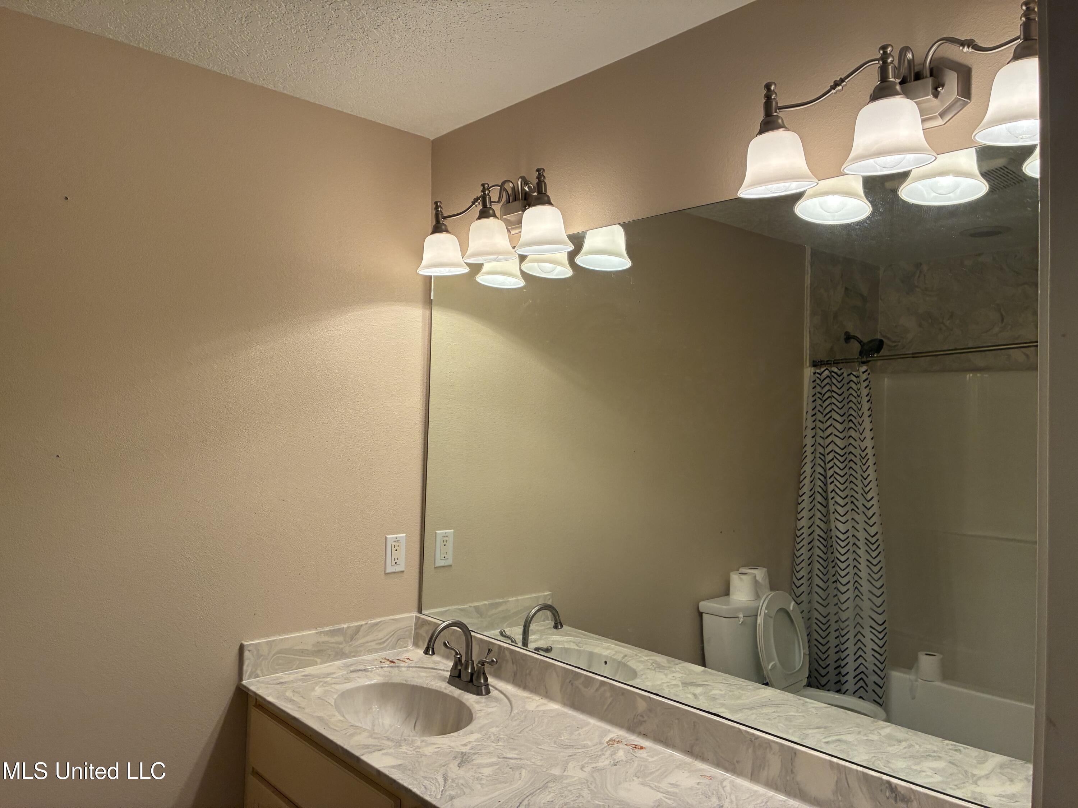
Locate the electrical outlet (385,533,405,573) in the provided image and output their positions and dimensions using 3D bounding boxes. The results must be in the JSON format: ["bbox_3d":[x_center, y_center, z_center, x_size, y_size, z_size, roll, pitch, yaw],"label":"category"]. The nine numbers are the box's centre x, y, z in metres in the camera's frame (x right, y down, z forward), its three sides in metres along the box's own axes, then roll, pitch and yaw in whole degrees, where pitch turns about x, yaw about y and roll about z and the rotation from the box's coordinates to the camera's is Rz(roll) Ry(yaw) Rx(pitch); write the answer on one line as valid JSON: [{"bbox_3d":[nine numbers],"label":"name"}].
[{"bbox_3d":[-0.440,0.460,2.477,0.071,0.115,0.008,3,-2,-42],"label":"electrical outlet"}]

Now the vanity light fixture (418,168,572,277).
[{"bbox_3d":[-0.113,-0.490,2.171,0.182,0.240,0.576,3,-2,-42],"label":"vanity light fixture"}]

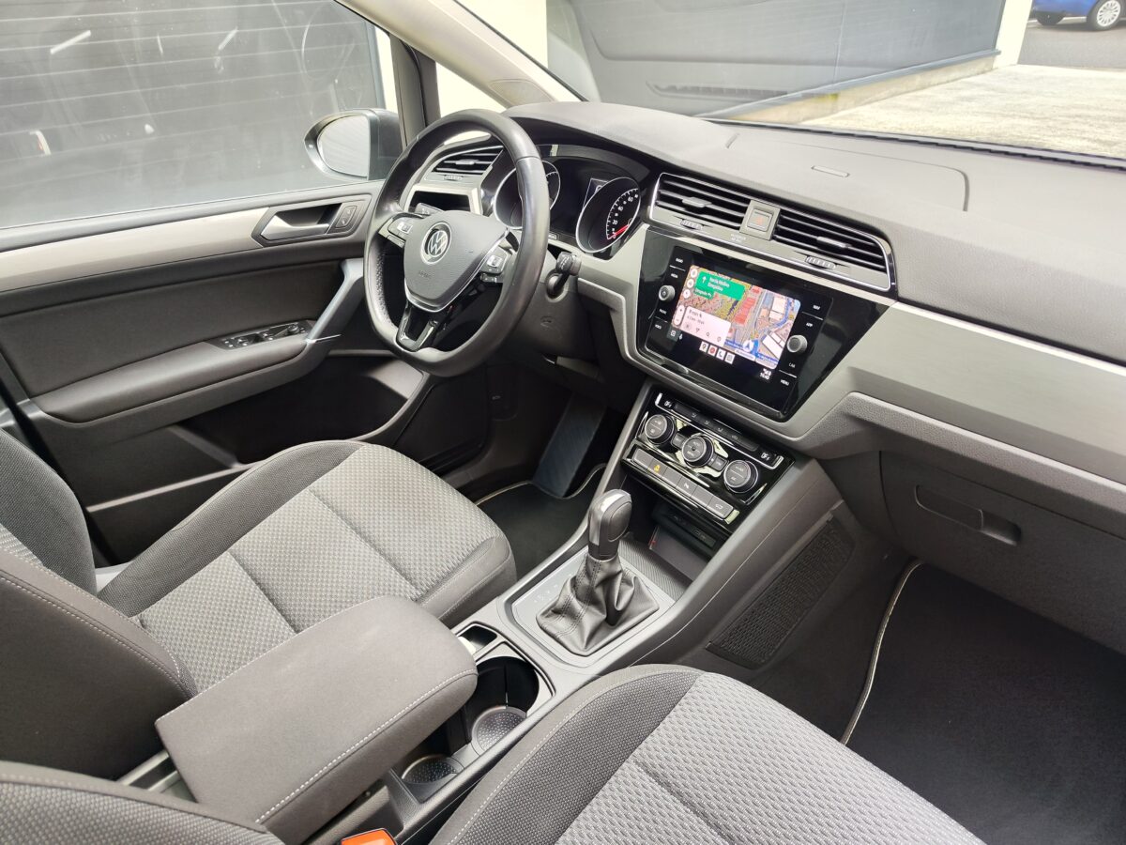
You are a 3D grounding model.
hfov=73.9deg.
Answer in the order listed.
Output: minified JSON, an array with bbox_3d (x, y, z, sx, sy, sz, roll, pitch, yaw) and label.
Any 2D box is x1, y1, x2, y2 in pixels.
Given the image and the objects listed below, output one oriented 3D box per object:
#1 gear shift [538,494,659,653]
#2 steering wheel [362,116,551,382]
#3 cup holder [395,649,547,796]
[{"bbox_3d":[0.046,0.175,0.965,0.130,0.192,0.100,-26,39,-33],"label":"gear shift"},{"bbox_3d":[-0.151,-0.254,1.067,0.370,0.365,0.095,28,14,38],"label":"steering wheel"},{"bbox_3d":[-0.112,0.383,0.908,0.195,0.090,0.105,-26,39,-33],"label":"cup holder"}]

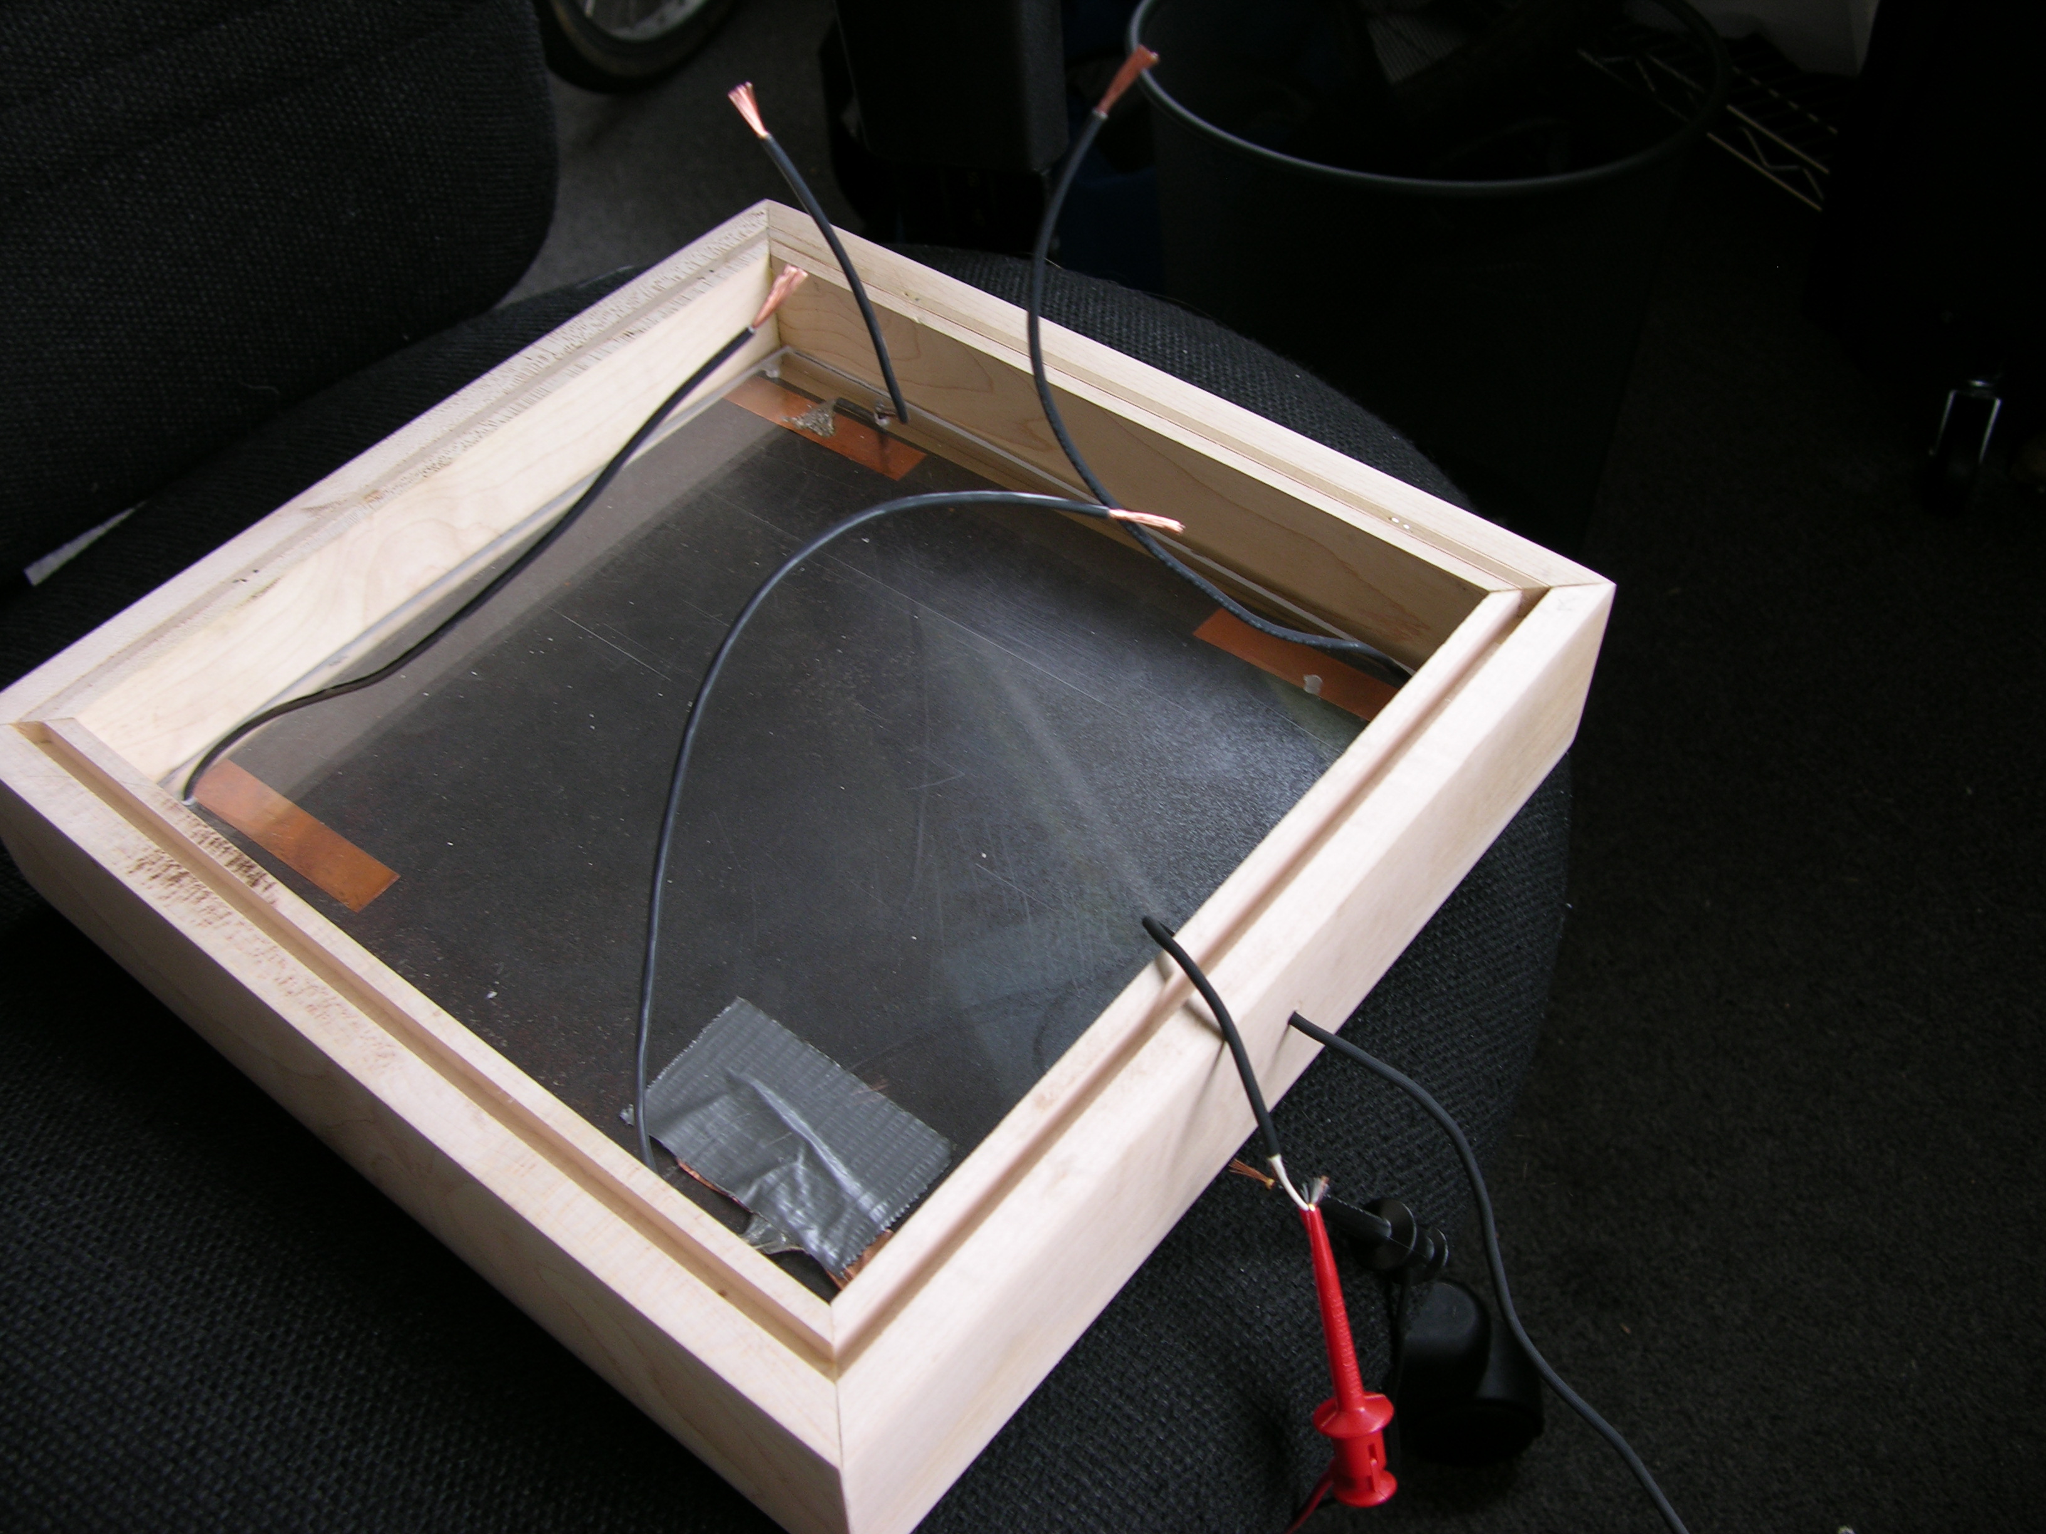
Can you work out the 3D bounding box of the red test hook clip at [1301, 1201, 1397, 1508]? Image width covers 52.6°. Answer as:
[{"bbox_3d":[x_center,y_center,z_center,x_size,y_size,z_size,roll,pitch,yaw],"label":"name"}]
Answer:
[{"bbox_3d":[0.059,0.112,0.395,0.015,0.062,0.015,-14,12,-12],"label":"red test hook clip"}]

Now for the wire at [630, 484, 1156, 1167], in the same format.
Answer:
[{"bbox_3d":[-0.036,-0.005,0.463,0.036,0.093,0.186,29,54,25],"label":"wire"}]

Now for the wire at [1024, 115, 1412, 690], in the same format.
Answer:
[{"bbox_3d":[0.050,-0.079,0.491,0.104,0.142,0.020,19,50,18],"label":"wire"}]

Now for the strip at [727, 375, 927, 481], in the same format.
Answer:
[{"bbox_3d":[-0.058,-0.100,0.607,0.067,0.001,0.013,30,56,26],"label":"strip"}]

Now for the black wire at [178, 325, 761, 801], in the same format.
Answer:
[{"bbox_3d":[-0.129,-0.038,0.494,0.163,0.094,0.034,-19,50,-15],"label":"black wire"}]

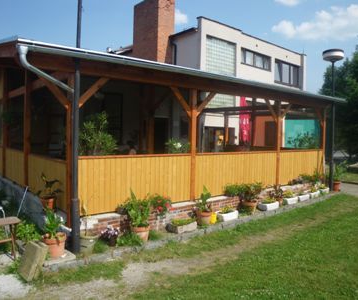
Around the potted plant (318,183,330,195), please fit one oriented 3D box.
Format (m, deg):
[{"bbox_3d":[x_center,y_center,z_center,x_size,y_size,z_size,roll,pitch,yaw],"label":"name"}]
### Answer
[{"bbox_3d":[4.186,1.124,9.373,0.440,0.270,0.240,-1,4,-39],"label":"potted plant"}]

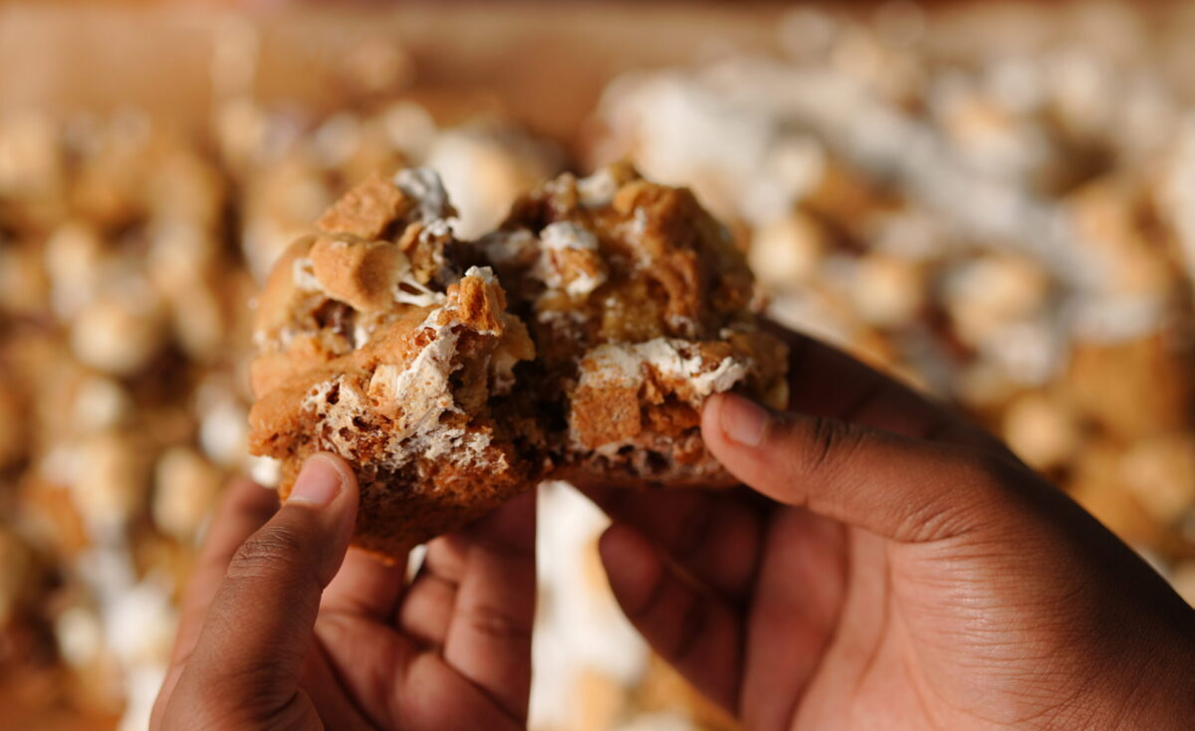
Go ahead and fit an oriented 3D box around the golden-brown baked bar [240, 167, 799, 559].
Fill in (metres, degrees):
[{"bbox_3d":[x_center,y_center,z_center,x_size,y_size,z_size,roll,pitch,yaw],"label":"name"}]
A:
[{"bbox_3d":[-0.018,-0.001,0.632,0.117,0.052,0.074,0,40,0],"label":"golden-brown baked bar"}]

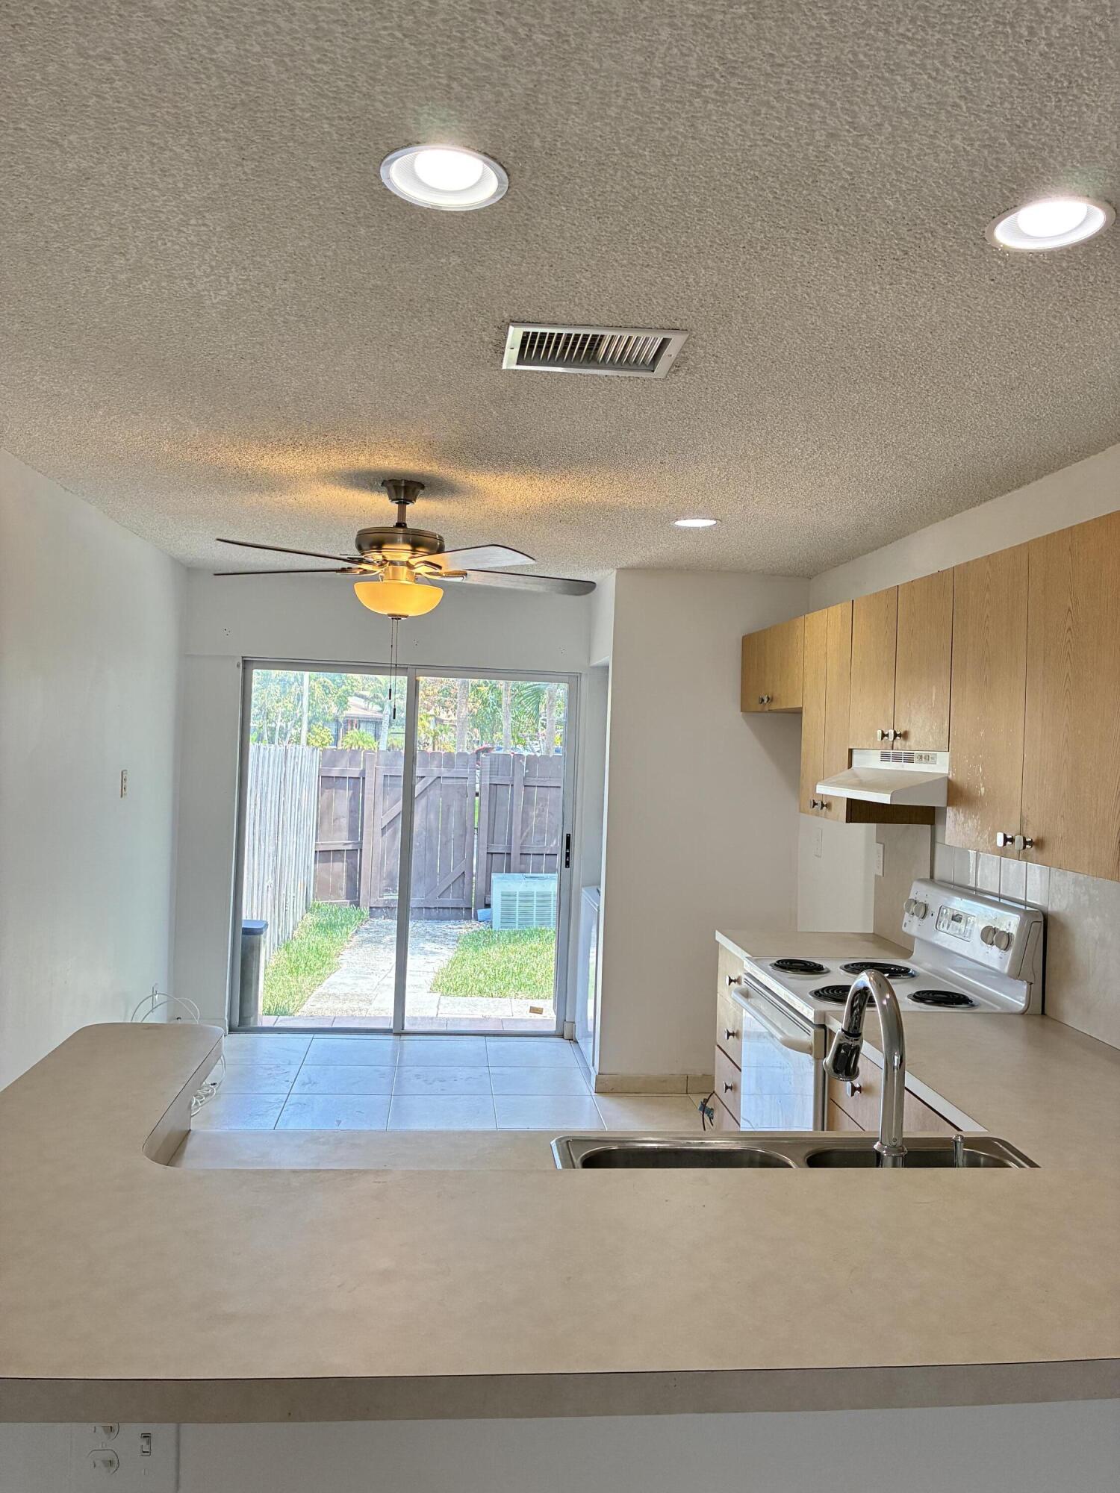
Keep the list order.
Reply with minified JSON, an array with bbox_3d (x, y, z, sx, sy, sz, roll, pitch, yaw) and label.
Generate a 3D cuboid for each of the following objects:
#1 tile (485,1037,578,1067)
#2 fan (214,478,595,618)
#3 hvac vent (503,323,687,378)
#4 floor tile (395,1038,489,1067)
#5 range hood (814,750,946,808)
[{"bbox_3d":[-0.147,1.602,5.843,0.457,0.010,0.457,2,0,-6],"label":"tile"},{"bbox_3d":[-0.504,-0.624,3.543,1.300,0.442,1.280,2,0,-6],"label":"fan"},{"bbox_3d":[0.068,-0.826,2.327,0.357,0.020,0.287,2,0,-6],"label":"hvac vent"},{"bbox_3d":[-0.600,1.587,5.782,0.455,0.010,0.460,2,0,-6],"label":"floor tile"},{"bbox_3d":[1.119,0.091,3.452,0.452,0.152,0.754,2,0,-6],"label":"range hood"}]

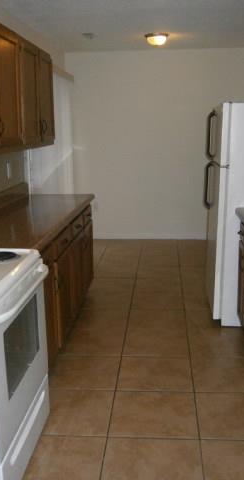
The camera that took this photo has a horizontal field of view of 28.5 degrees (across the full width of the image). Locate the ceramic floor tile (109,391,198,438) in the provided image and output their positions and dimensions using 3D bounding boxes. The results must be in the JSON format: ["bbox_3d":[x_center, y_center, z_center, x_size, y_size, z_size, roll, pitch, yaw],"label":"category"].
[{"bbox_3d":[0.177,0.952,2.626,0.459,0.010,0.442,1,13,5],"label":"ceramic floor tile"}]

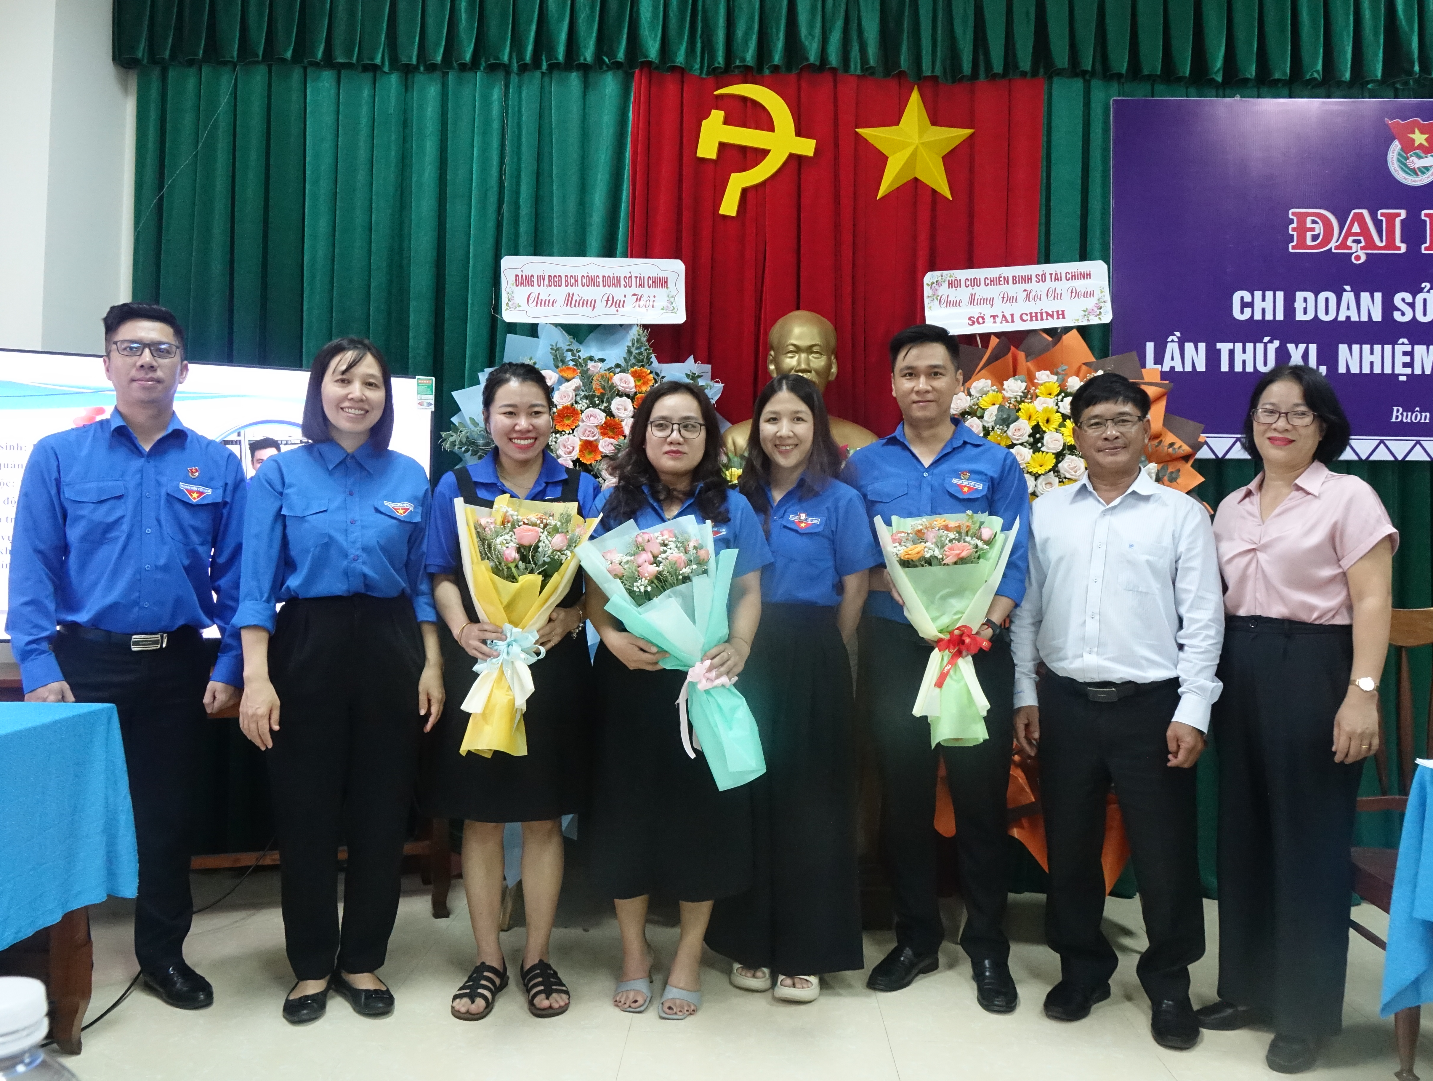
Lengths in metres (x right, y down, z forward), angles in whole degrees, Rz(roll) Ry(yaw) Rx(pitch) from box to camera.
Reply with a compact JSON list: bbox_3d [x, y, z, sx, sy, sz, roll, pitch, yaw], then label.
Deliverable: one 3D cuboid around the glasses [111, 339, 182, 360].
[{"bbox_3d":[-1.420,-0.462,2.810,0.143,0.046,0.140,6,-4,-27],"label":"glasses"}]

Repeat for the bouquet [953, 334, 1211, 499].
[{"bbox_3d":[1.075,-0.315,3.420,0.800,0.620,0.320,0,-2,6],"label":"bouquet"}]

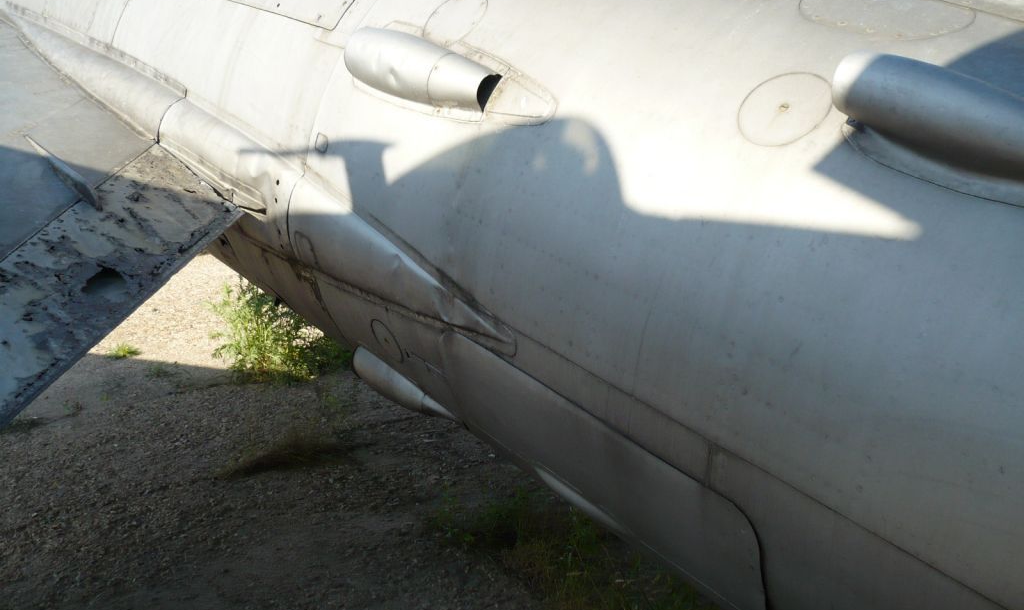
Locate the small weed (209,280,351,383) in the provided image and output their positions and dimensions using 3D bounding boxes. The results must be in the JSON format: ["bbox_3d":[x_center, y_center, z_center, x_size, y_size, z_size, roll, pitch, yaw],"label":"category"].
[{"bbox_3d":[-1.050,0.119,4.709,0.645,0.452,0.503,0,26,0],"label":"small weed"}]

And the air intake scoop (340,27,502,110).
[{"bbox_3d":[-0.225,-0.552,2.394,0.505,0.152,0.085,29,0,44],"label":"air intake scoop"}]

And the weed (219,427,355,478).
[{"bbox_3d":[-0.893,0.587,4.122,0.515,0.126,0.273,0,26,0],"label":"weed"}]

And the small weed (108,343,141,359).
[{"bbox_3d":[-1.848,0.222,4.938,0.148,0.066,0.104,0,26,0],"label":"small weed"}]

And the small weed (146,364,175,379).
[{"bbox_3d":[-1.623,0.306,4.766,0.135,0.065,0.094,0,26,0],"label":"small weed"}]

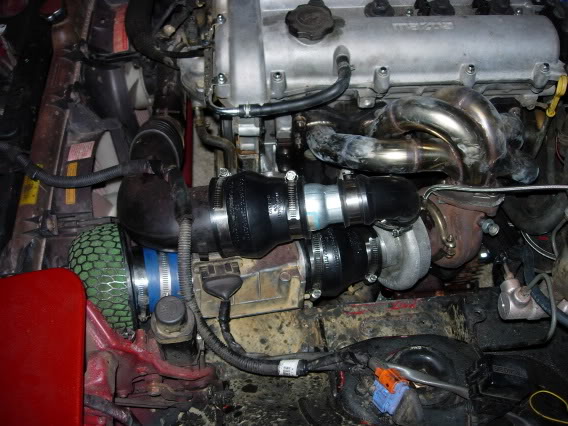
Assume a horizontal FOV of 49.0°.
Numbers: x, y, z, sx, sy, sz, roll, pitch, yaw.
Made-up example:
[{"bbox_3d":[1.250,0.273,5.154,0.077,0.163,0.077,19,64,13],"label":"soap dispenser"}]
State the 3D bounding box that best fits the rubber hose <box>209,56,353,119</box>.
[{"bbox_3d":[-0.004,-0.173,0.868,0.195,0.065,0.070,-5,52,-4],"label":"rubber hose"}]

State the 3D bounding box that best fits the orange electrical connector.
[{"bbox_3d":[0.116,0.182,0.675,0.034,0.019,0.023,28,57,20],"label":"orange electrical connector"}]

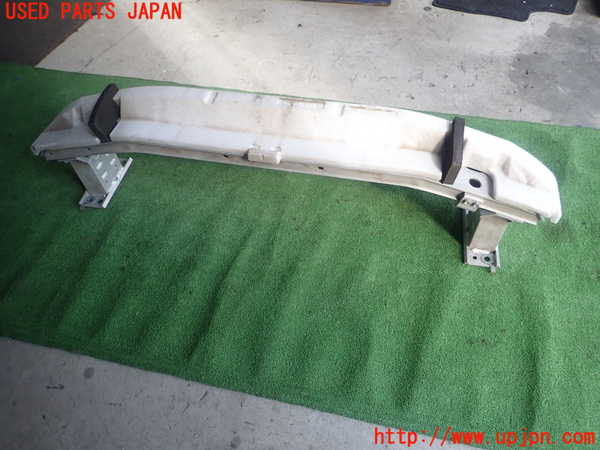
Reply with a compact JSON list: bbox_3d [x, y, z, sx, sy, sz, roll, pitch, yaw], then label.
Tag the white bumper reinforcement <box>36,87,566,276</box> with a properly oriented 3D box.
[{"bbox_3d":[-0.075,-0.141,1.015,1.255,0.291,0.186,8,53,12],"label":"white bumper reinforcement"}]

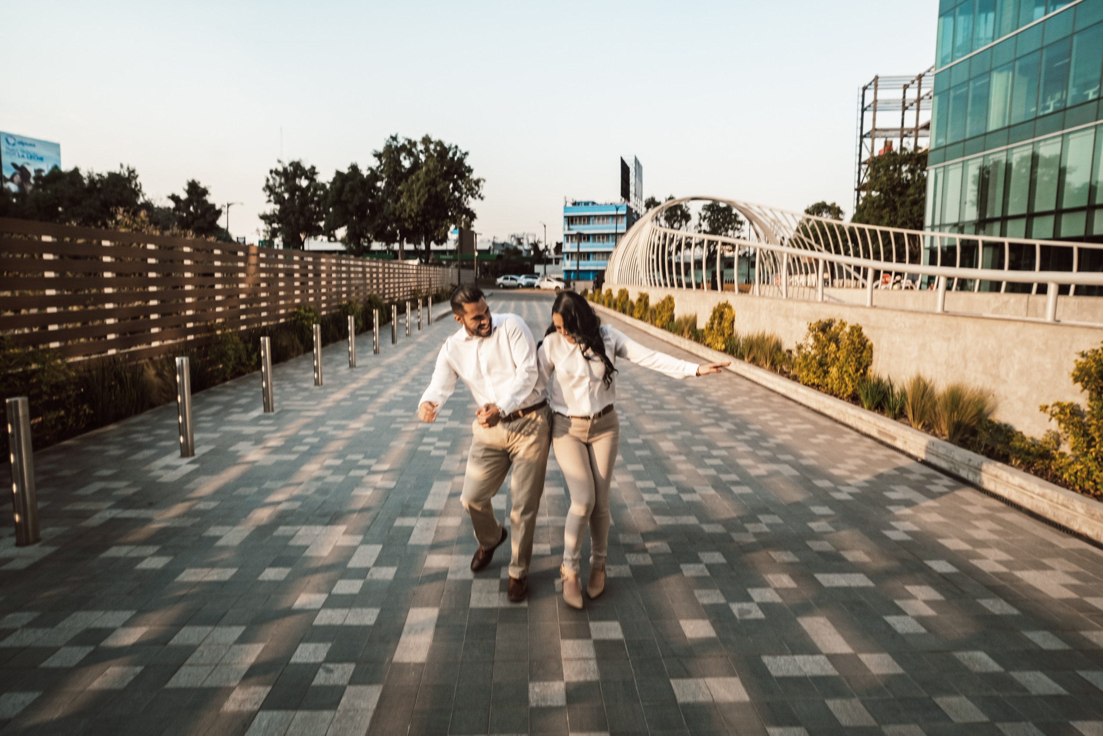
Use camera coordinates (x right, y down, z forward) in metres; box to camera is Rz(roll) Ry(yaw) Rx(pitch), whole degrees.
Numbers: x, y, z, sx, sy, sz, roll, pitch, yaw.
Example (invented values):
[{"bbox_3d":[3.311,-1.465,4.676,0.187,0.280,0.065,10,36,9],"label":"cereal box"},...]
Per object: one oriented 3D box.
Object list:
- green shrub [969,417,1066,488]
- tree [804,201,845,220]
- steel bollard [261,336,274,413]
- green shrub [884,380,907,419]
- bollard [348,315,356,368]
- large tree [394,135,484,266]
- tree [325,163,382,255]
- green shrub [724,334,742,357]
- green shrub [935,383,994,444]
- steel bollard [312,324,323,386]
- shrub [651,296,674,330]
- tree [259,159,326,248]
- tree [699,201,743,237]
[{"bbox_3d":[3.880,0.628,5.125,0.520,0.380,0.720,0,9,-2],"label":"green shrub"},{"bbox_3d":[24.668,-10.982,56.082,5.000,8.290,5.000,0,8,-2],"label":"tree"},{"bbox_3d":[-3.524,0.079,7.599,0.118,0.931,0.118,0,9,0],"label":"steel bollard"},{"bbox_3d":[3.753,0.343,6.680,0.250,0.410,0.250,1,6,-3],"label":"green shrub"},{"bbox_3d":[-3.530,-0.462,10.846,0.103,0.900,0.103,1,6,-3],"label":"bollard"},{"bbox_3d":[-8.931,-11.950,48.411,7.200,12.335,7.200,0,8,-2],"label":"large tree"},{"bbox_3d":[-16.409,-11.499,50.842,5.000,10.662,5.000,0,9,0],"label":"tree"},{"bbox_3d":[3.500,-0.433,11.822,0.400,0.400,0.400,0,9,-2],"label":"green shrub"},{"bbox_3d":[3.931,0.430,5.830,0.470,0.540,0.470,1,6,-3],"label":"green shrub"},{"bbox_3d":[-3.451,-0.188,9.066,0.103,0.900,0.103,1,6,-3],"label":"steel bollard"},{"bbox_3d":[3.334,-1.659,18.449,0.750,1.000,0.850,0,8,-2],"label":"shrub"},{"bbox_3d":[-21.336,-11.600,50.827,5.600,10.865,5.600,0,9,0],"label":"tree"},{"bbox_3d":[18.461,-13.435,67.590,5.600,9.603,5.600,0,8,-2],"label":"tree"}]

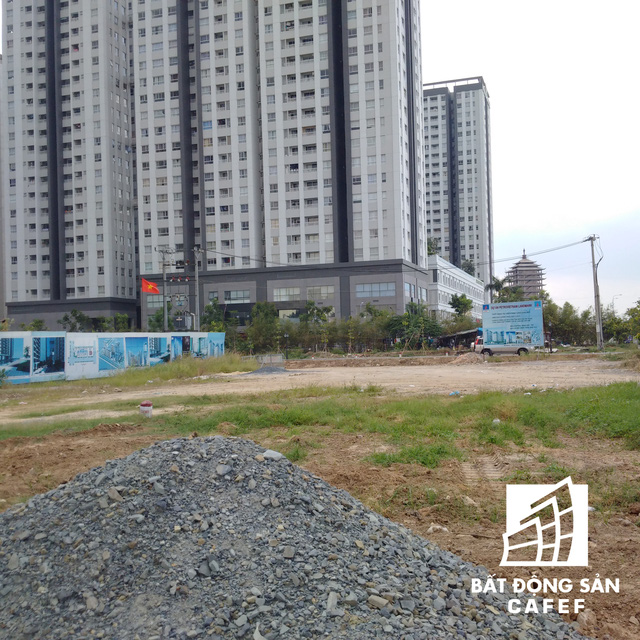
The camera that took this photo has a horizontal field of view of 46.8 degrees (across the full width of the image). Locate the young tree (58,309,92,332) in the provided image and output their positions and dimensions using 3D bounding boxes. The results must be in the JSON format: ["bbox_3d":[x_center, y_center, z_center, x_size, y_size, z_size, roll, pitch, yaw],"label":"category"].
[{"bbox_3d":[-26.378,1.439,79.986,3.678,5.368,3.678,-2,0,0],"label":"young tree"}]

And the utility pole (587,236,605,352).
[{"bbox_3d":[24.905,-2.384,65.973,1.200,10.318,0.600,-2,0,0],"label":"utility pole"}]

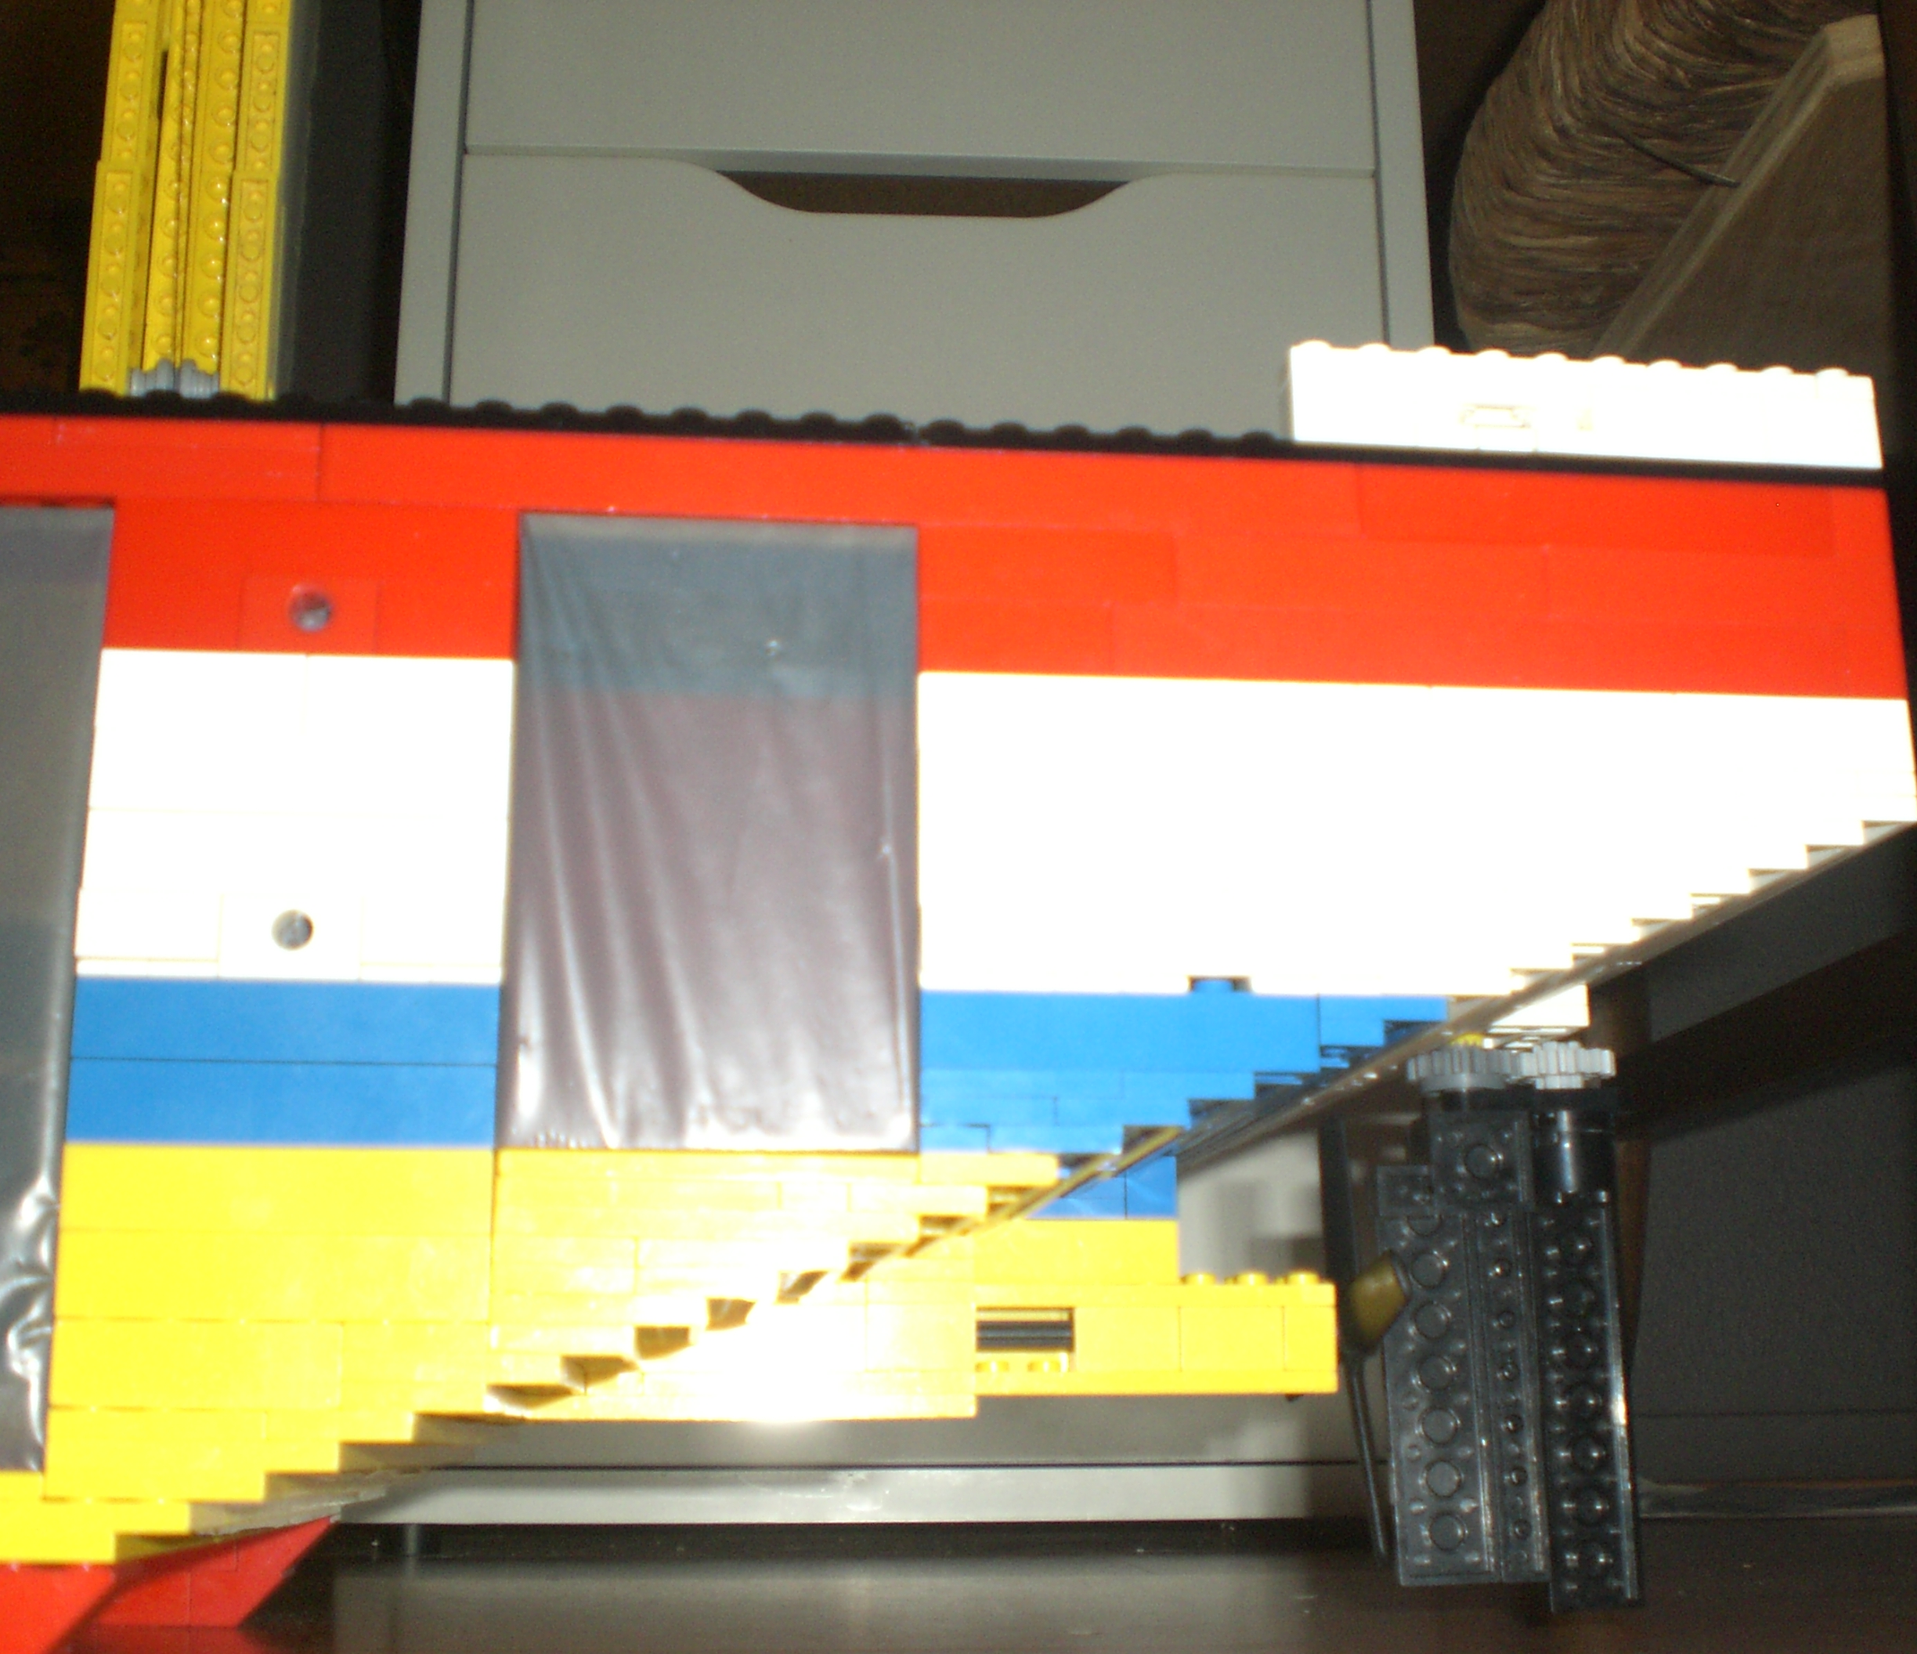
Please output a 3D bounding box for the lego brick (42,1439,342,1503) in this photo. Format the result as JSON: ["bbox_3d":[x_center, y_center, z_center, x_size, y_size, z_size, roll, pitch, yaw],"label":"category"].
[{"bbox_3d":[-0.084,0.071,0.269,0.032,0.007,0.009,1,-12,-7],"label":"lego brick"}]

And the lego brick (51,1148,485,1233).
[{"bbox_3d":[-0.077,0.042,0.277,0.048,0.010,0.009,1,-12,-7],"label":"lego brick"}]

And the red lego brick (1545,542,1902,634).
[{"bbox_3d":[0.097,-0.030,0.314,0.048,0.010,0.009,1,-12,-7],"label":"red lego brick"}]

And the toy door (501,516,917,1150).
[{"bbox_3d":[-0.029,0.000,0.288,0.048,0.077,0.003,1,-13,-7],"label":"toy door"}]

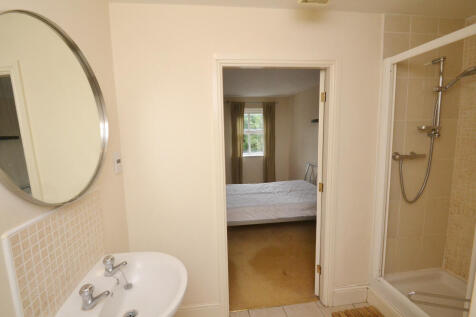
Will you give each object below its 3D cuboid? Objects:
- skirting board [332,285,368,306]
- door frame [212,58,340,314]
[{"bbox_3d":[0.974,1.190,1.713,0.314,0.158,0.019,-2,6,-6],"label":"skirting board"},{"bbox_3d":[0.319,0.268,1.609,0.954,2.046,0.122,-2,6,-6],"label":"door frame"}]

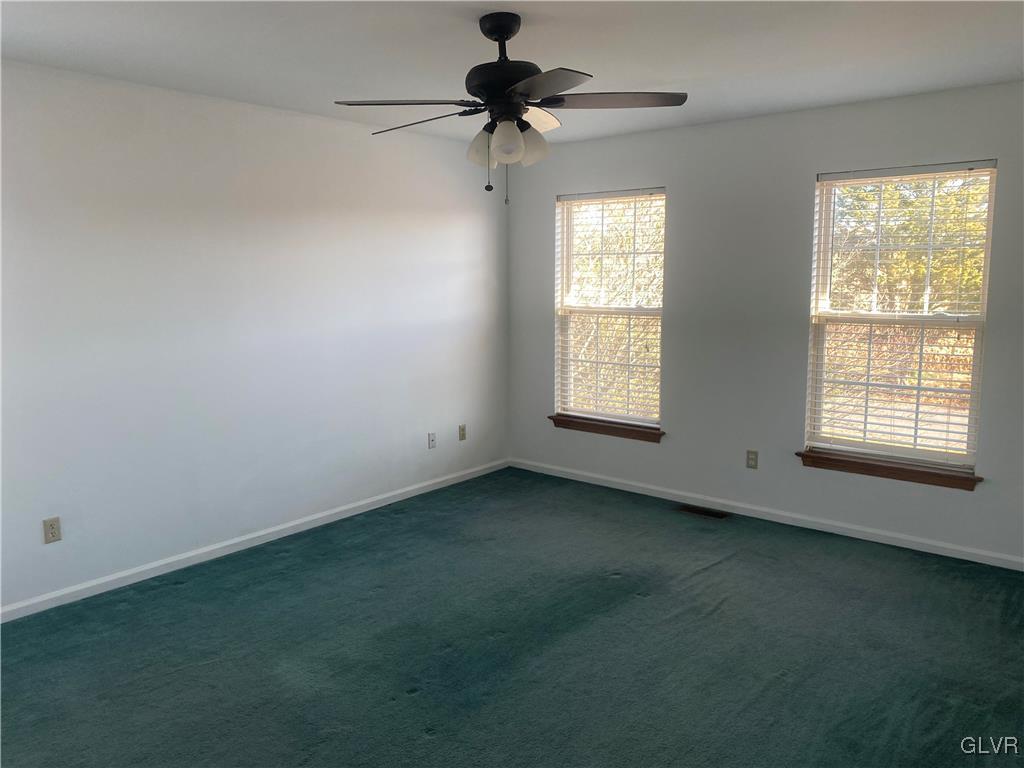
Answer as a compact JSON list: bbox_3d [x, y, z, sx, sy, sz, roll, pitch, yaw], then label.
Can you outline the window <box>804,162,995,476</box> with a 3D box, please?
[{"bbox_3d":[2.110,-0.353,4.230,0.890,1.620,0.110,7,11,39],"label":"window"}]

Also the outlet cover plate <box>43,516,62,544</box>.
[{"bbox_3d":[-2.119,0.677,3.550,0.009,0.114,0.071,7,11,39],"label":"outlet cover plate"}]

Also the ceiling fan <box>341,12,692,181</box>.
[{"bbox_3d":[-0.012,-1.055,2.815,1.290,0.530,1.300,0,8,0],"label":"ceiling fan"}]

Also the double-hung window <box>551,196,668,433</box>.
[{"bbox_3d":[0.690,-0.513,5.398,0.890,1.630,0.110,7,11,39],"label":"double-hung window"}]

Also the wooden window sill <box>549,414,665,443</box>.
[{"bbox_3d":[0.673,0.314,5.490,0.970,0.085,0.110,7,11,39],"label":"wooden window sill"}]

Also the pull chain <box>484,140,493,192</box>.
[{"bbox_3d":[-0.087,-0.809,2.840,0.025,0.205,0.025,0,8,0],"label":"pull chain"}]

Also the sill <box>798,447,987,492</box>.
[{"bbox_3d":[2.096,0.481,4.321,0.970,0.088,0.110,7,11,39],"label":"sill"}]

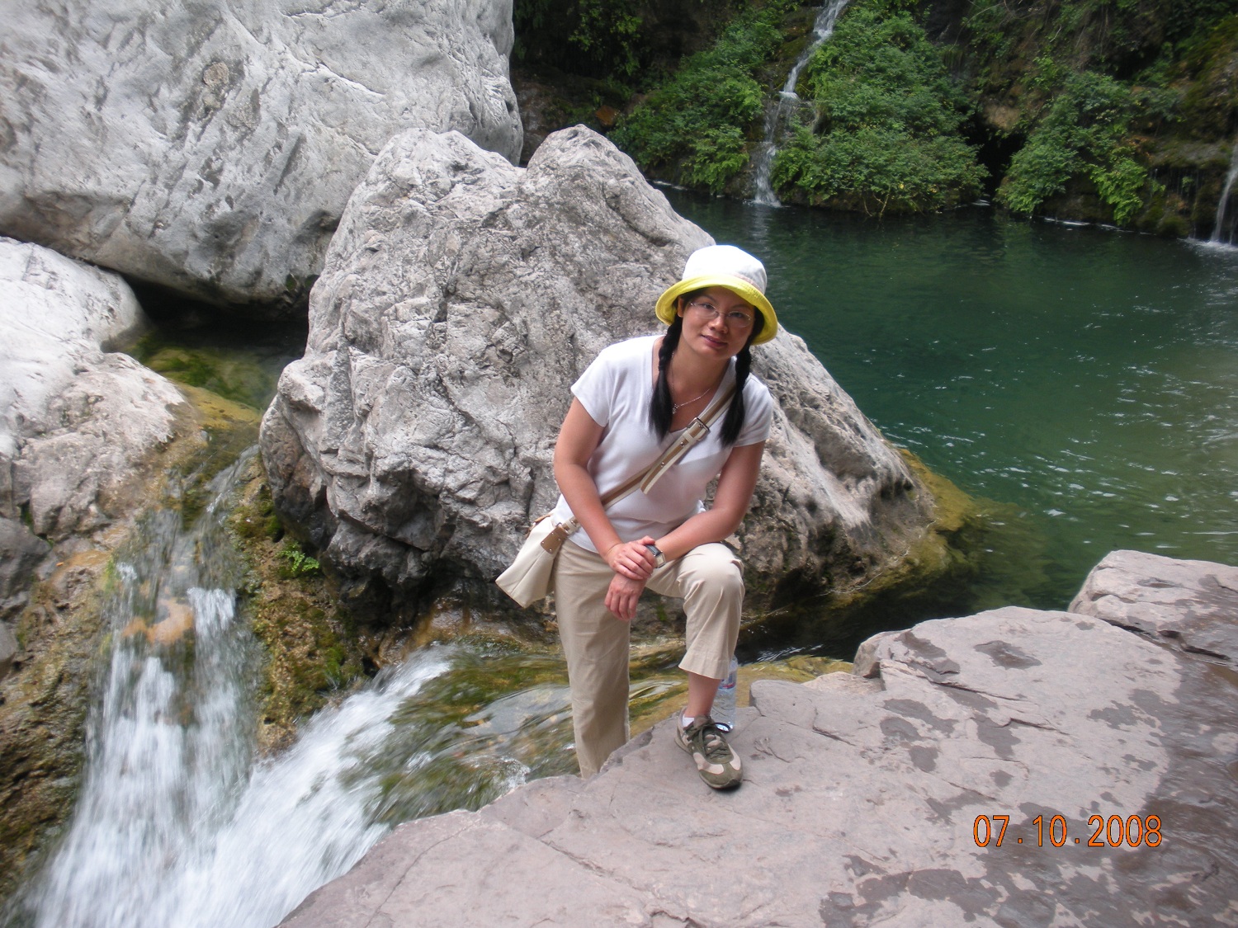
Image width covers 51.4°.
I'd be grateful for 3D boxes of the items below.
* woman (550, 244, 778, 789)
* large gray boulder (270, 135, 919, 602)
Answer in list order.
[{"bbox_3d":[0.100,0.202,2.876,0.500,1.460,0.640,-3,17,-10],"label":"woman"},{"bbox_3d":[-0.080,-0.485,5.228,2.550,1.750,2.000,-3,17,-10],"label":"large gray boulder"}]

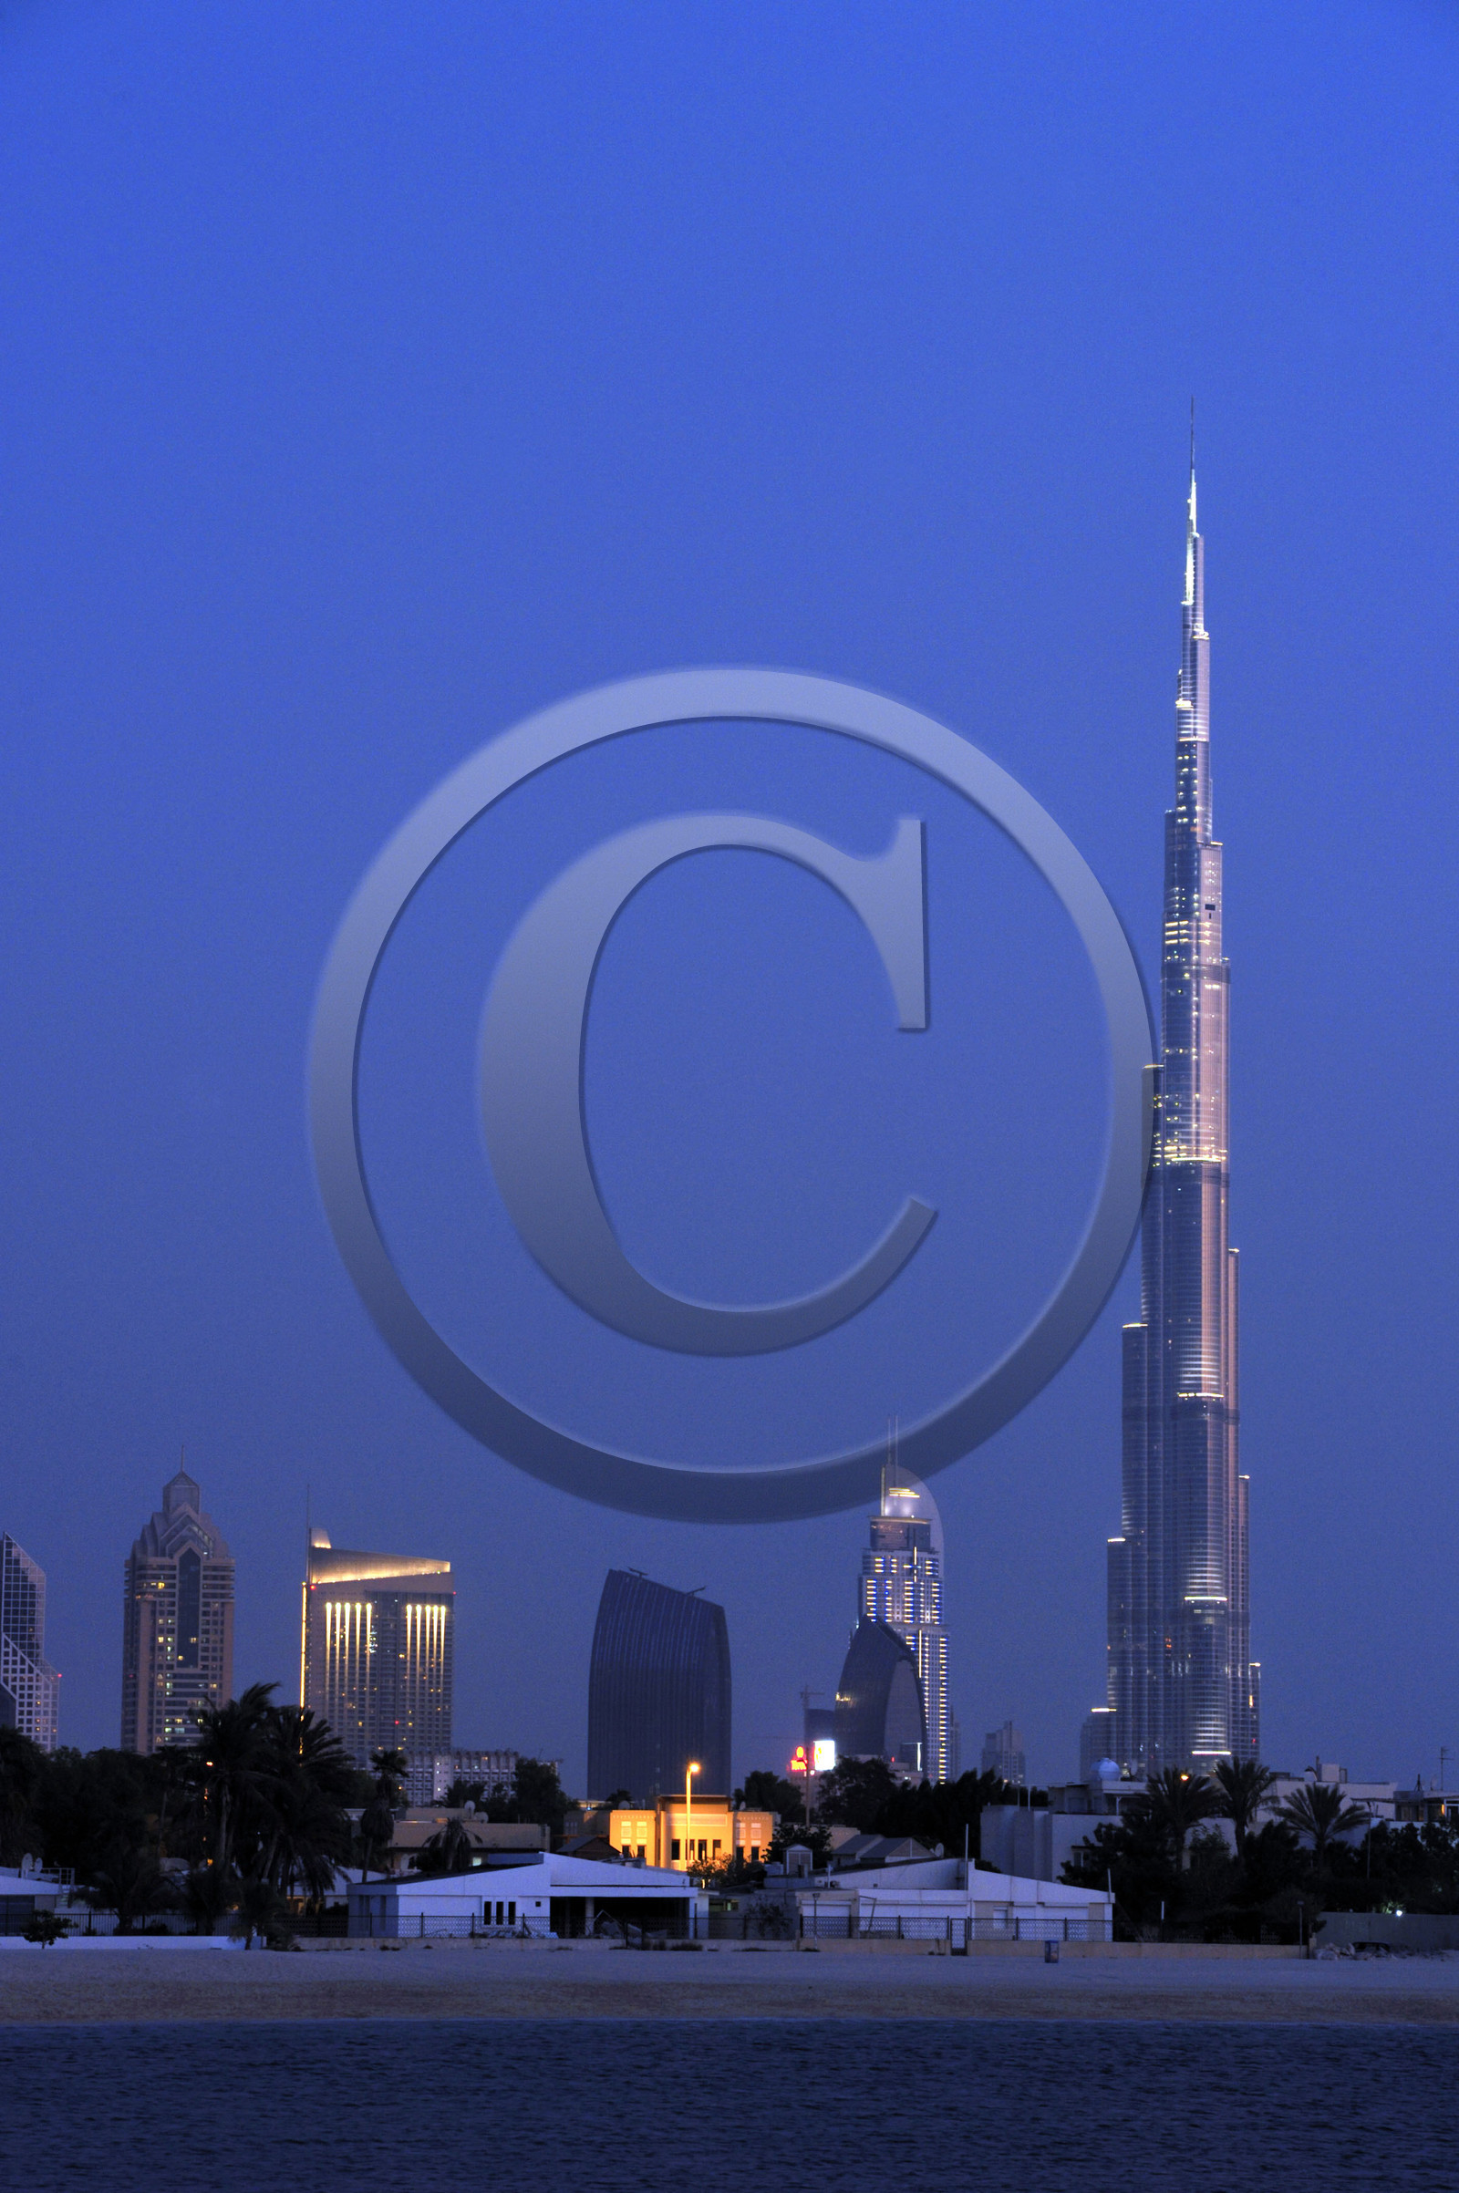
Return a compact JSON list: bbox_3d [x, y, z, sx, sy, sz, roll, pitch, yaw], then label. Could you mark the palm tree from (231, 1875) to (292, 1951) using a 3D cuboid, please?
[{"bbox_3d":[-27.845,48.434,419.175,3.800,4.400,3.800,1,-7,0],"label":"palm tree"}]

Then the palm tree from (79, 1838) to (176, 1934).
[{"bbox_3d":[-36.428,47.889,427.325,5.800,6.060,5.600,1,-6,0],"label":"palm tree"}]

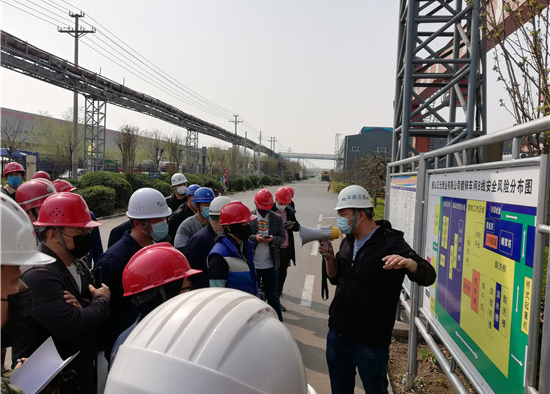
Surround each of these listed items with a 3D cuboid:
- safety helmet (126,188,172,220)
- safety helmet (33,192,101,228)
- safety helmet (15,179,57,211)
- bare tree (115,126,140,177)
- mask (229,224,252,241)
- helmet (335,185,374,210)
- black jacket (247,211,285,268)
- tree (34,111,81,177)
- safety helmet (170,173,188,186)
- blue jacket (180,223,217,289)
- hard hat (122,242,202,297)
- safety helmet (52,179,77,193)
[{"bbox_3d":[-0.736,0.035,2.520,0.280,0.165,0.225,1,3,12],"label":"safety helmet"},{"bbox_3d":[-0.929,0.063,1.920,0.285,0.150,0.220,1,3,-10],"label":"safety helmet"},{"bbox_3d":[-1.468,-0.003,2.650,0.280,0.160,0.220,-8,2,6],"label":"safety helmet"},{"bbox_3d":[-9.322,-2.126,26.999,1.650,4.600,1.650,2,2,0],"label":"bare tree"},{"bbox_3d":[-0.255,0.267,3.220,0.125,0.140,0.150,3,3,23],"label":"mask"},{"bbox_3d":[0.497,0.005,2.700,0.275,0.157,0.220,1,4,-22],"label":"helmet"},{"bbox_3d":[-0.097,0.486,4.900,0.460,0.690,0.340,2,3,7],"label":"black jacket"},{"bbox_3d":[-12.094,-2.293,23.967,2.700,5.090,2.700,2,3,6],"label":"tree"},{"bbox_3d":[-1.377,-0.249,6.200,0.220,0.160,0.280,-6,6,-20],"label":"safety helmet"},{"bbox_3d":[-0.663,0.605,4.150,0.340,0.720,0.500,3,3,20],"label":"blue jacket"},{"bbox_3d":[-0.406,0.250,1.540,0.285,0.153,0.220,-15,10,-29],"label":"hard hat"},{"bbox_3d":[-2.274,-0.113,4.600,0.290,0.160,0.220,-3,1,18],"label":"safety helmet"}]

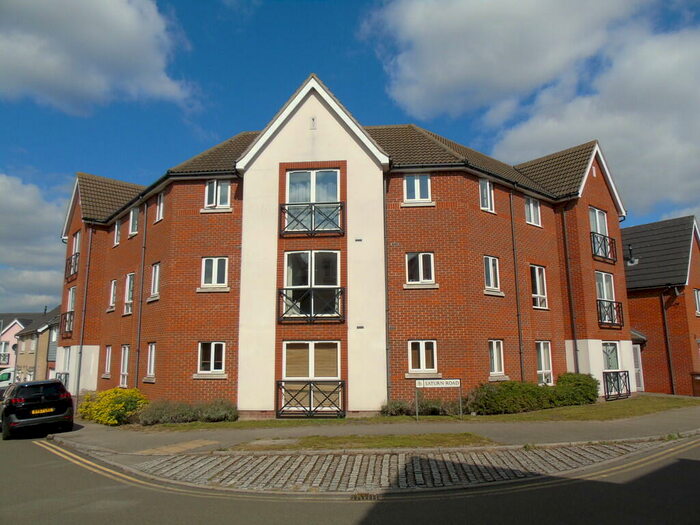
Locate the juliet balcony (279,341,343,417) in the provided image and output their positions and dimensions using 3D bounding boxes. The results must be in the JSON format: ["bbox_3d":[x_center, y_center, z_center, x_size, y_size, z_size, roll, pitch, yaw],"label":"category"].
[{"bbox_3d":[-1.178,3.530,15.241,2.030,2.270,0.220,-1,-10,4],"label":"juliet balcony"}]

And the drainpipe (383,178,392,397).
[{"bbox_3d":[1.195,0.851,16.136,0.095,7.520,0.095,-1,-10,4],"label":"drainpipe"}]

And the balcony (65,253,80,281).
[{"bbox_3d":[-13.561,0.289,24.706,0.170,1.170,2.050,8,-13,-39],"label":"balcony"}]

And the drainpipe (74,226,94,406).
[{"bbox_3d":[-11.925,2.264,22.774,0.085,7.920,0.095,8,-13,-39],"label":"drainpipe"}]

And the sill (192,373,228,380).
[{"bbox_3d":[-4.403,3.625,16.035,1.105,0.160,0.140,-1,-10,4],"label":"sill"}]

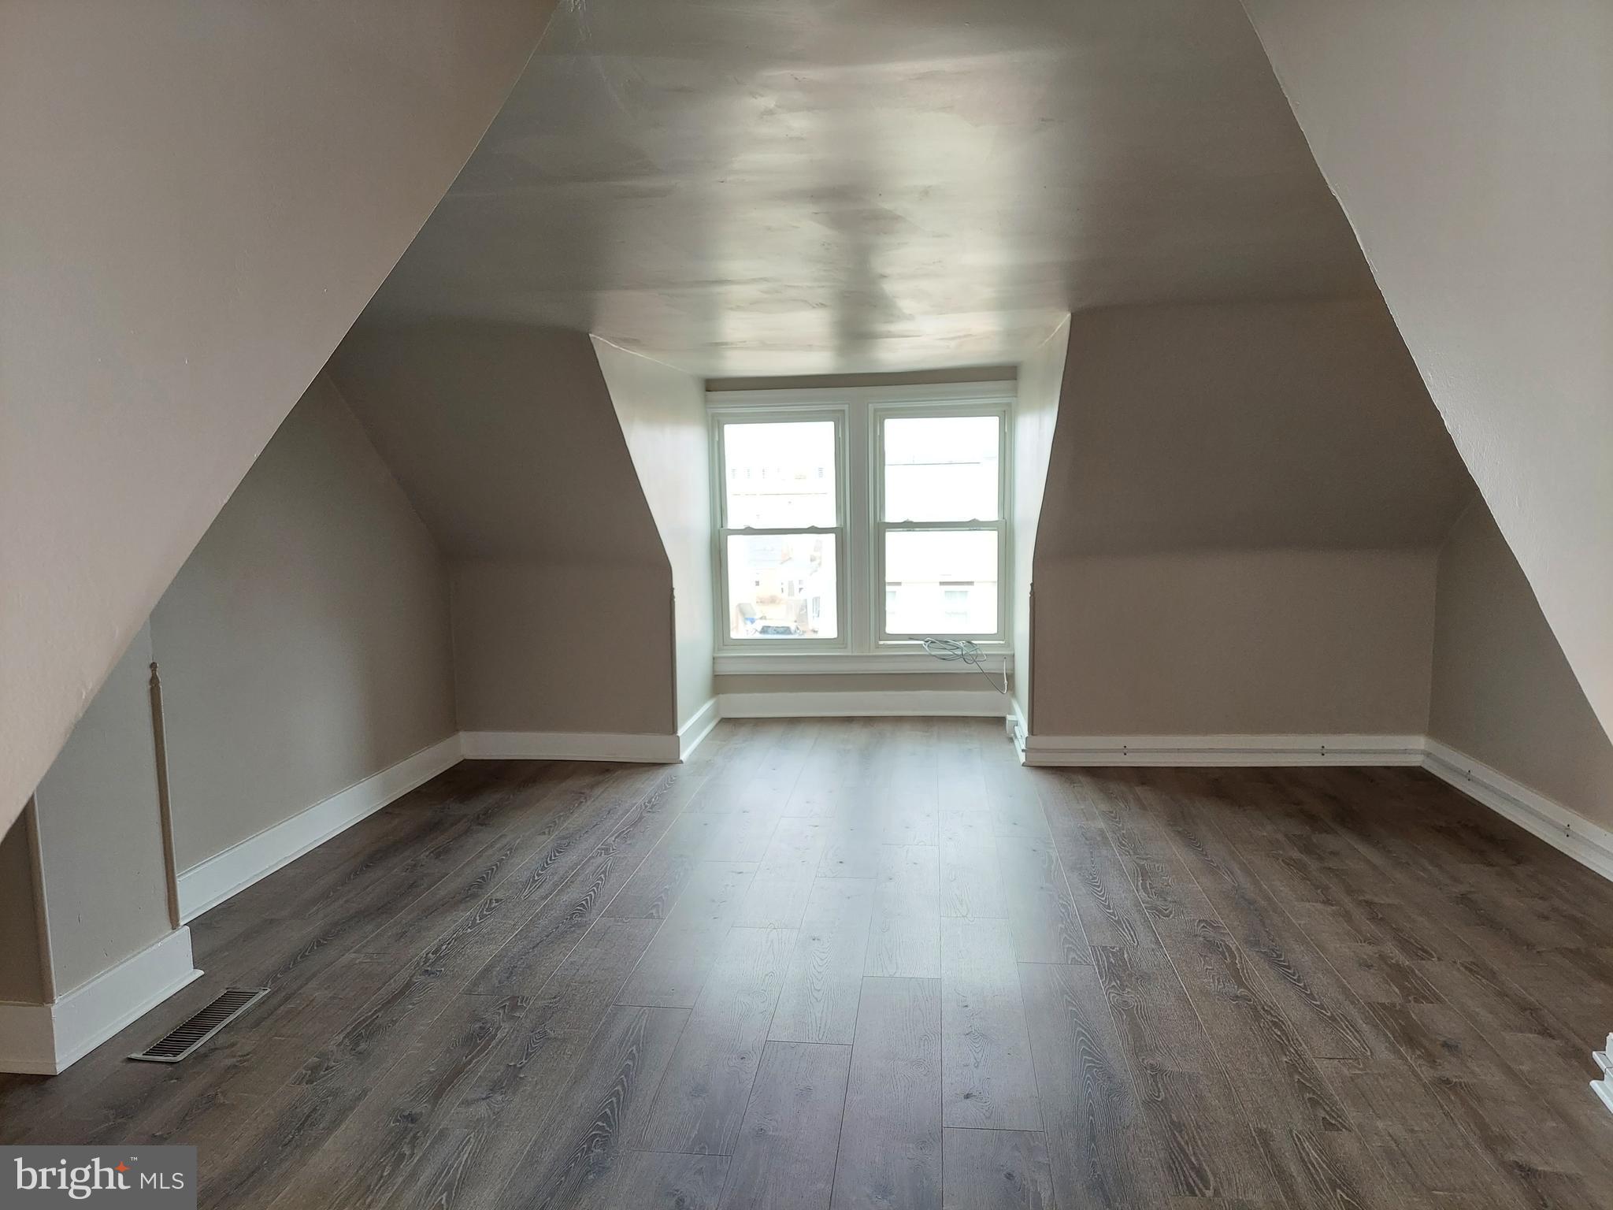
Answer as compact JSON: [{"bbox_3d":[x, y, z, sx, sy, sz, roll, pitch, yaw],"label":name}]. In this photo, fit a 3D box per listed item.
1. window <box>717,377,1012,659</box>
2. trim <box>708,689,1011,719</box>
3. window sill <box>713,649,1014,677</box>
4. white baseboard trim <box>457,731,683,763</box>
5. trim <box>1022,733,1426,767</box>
[{"bbox_3d":[0.331,-0.470,6.763,1.835,1.673,0.100,0,6,4],"label":"window"},{"bbox_3d":[0.347,0.614,6.853,1.761,0.150,0.025,0,6,4],"label":"trim"},{"bbox_3d":[0.339,0.348,6.832,1.831,0.146,0.070,0,6,4],"label":"window sill"},{"bbox_3d":[-1.234,0.749,5.872,1.195,0.145,0.025,0,6,7],"label":"white baseboard trim"},{"bbox_3d":[2.056,0.726,5.558,1.944,0.152,0.025,0,6,5],"label":"trim"}]

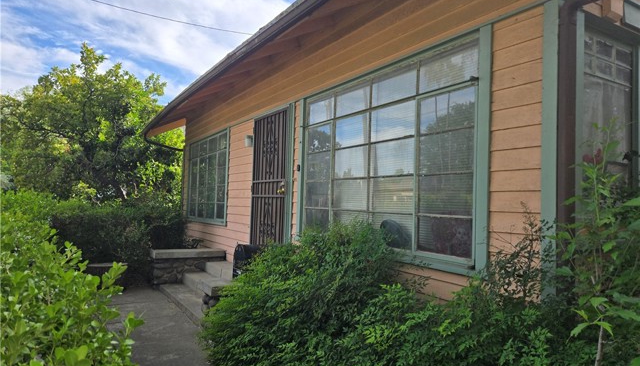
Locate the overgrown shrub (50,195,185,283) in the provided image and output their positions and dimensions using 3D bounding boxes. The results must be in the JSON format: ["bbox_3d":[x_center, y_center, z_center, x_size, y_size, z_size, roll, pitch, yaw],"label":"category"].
[{"bbox_3d":[-3.256,0.887,6.884,1.898,1.330,1.472,4,-4,-32],"label":"overgrown shrub"}]

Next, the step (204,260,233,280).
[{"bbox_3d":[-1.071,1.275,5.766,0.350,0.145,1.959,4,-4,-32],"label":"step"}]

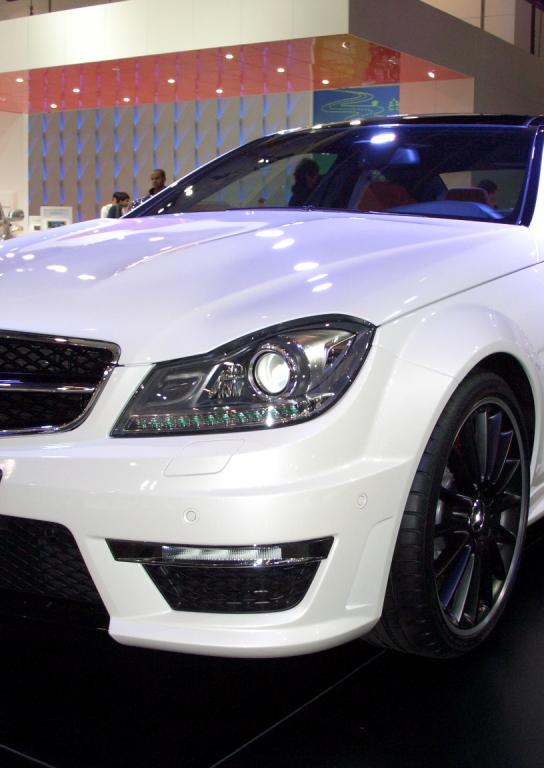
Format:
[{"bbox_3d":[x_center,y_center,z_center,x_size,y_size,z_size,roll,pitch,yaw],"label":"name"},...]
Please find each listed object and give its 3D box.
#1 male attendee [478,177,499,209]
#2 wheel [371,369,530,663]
[{"bbox_3d":[2.124,-1.179,9.712,0.500,1.680,0.320,-2,8,-13],"label":"male attendee"},{"bbox_3d":[0.376,0.280,2.203,0.240,0.645,0.645,5,9,35],"label":"wheel"}]

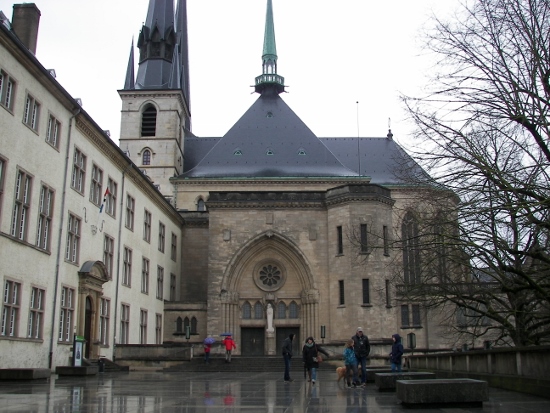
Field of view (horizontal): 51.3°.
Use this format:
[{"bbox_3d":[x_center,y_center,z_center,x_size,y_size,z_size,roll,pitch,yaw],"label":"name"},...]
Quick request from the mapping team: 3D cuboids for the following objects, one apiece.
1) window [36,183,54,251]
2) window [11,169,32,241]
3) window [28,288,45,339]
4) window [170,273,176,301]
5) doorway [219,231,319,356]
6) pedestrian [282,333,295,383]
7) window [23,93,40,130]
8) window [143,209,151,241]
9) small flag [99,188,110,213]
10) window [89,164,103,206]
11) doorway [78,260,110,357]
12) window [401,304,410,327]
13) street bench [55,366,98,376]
[{"bbox_3d":[-11.079,0.535,27.493,0.300,3.092,1.504,-1,-15,4],"label":"window"},{"bbox_3d":[-11.702,-0.077,26.459,0.220,3.100,1.400,-1,-15,4],"label":"window"},{"bbox_3d":[-12.225,5.418,29.310,0.200,2.600,1.520,-1,-15,4],"label":"window"},{"bbox_3d":[-9.202,7.357,51.213,0.300,2.507,1.821,-1,-15,4],"label":"window"},{"bbox_3d":[-0.393,6.210,41.325,7.125,9.022,1.200,0,-15,-1],"label":"doorway"},{"bbox_3d":[0.468,5.702,21.558,0.420,1.720,0.480,1,-16,-8],"label":"pedestrian"},{"bbox_3d":[-12.473,-4.778,29.335,0.200,1.760,1.520,-1,-15,4],"label":"window"},{"bbox_3d":[-10.260,1.534,45.723,0.200,2.420,1.650,-1,-15,4],"label":"window"},{"bbox_3d":[-10.658,-0.357,35.833,0.600,1.500,0.300,-2,-15,4],"label":"small flag"},{"bbox_3d":[-11.074,-1.275,35.347,0.200,2.350,1.650,-1,-15,4],"label":"window"},{"bbox_3d":[-10.250,5.752,31.914,0.750,5.356,2.950,-1,-15,4],"label":"doorway"},{"bbox_3d":[10.845,9.055,47.559,0.660,1.750,0.200,0,-15,0],"label":"window"},{"bbox_3d":[-9.440,7.867,27.207,1.420,0.430,1.150,-1,-15,4],"label":"street bench"}]

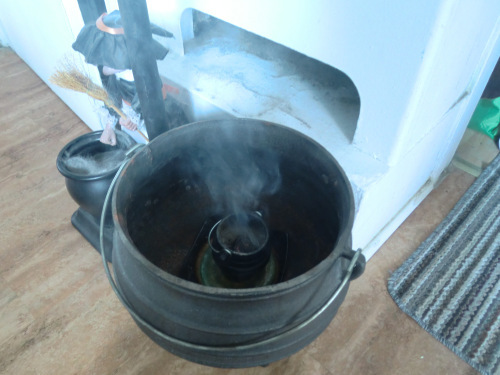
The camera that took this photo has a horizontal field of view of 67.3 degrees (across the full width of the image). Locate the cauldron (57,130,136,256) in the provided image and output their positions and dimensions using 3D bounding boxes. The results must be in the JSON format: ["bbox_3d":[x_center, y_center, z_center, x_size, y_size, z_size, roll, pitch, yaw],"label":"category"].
[{"bbox_3d":[-0.513,-0.011,1.330,0.280,0.271,0.280,1,43,-1],"label":"cauldron"}]

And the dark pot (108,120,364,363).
[{"bbox_3d":[-0.034,0.181,0.962,0.590,0.512,0.565,1,43,-1],"label":"dark pot"}]

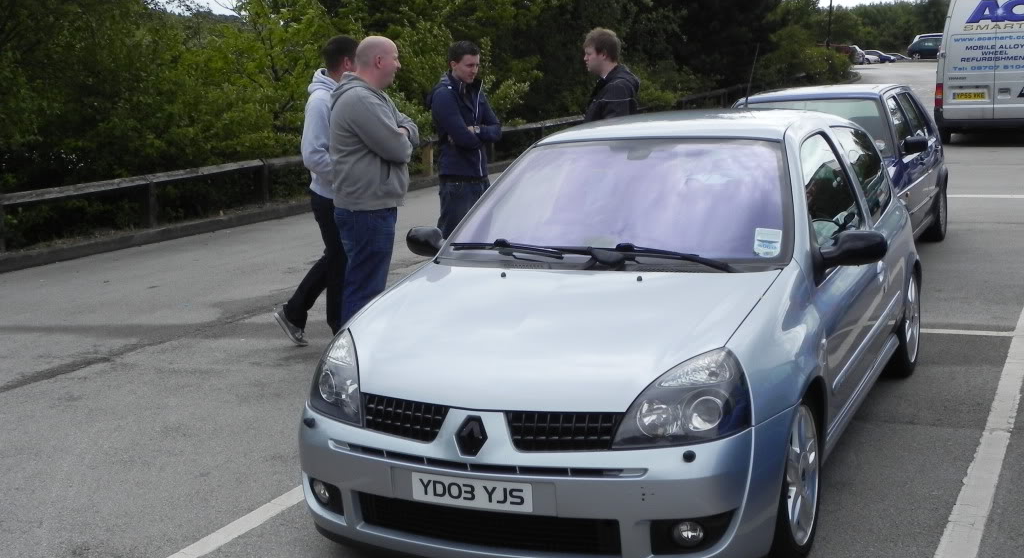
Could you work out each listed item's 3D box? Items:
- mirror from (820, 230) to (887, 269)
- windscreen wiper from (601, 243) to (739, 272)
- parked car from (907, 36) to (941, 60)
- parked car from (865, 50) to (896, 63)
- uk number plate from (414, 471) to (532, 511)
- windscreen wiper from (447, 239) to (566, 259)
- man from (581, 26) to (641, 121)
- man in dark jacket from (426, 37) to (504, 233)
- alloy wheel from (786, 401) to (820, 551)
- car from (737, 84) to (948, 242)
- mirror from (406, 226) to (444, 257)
[{"bbox_3d":[1.165,-0.108,4.136,0.220,0.125,0.140,2,10,26],"label":"mirror"},{"bbox_3d":[0.519,-0.069,4.079,0.540,0.080,0.080,10,14,27],"label":"windscreen wiper"},{"bbox_3d":[26.389,-14.125,74.000,4.300,1.520,1.750,-4,11,-17],"label":"parked car"},{"bbox_3d":[33.476,-20.501,112.000,4.100,1.440,1.720,3,10,24],"label":"parked car"},{"bbox_3d":[-0.112,0.604,3.429,0.380,0.084,0.012,2,16,26],"label":"uk number plate"},{"bbox_3d":[-0.025,-0.110,4.489,0.500,0.050,0.060,8,14,31],"label":"windscreen wiper"},{"bbox_3d":[0.613,-0.631,7.396,0.380,1.770,0.530,-4,10,-12],"label":"man"},{"bbox_3d":[-0.278,-0.543,7.403,0.380,1.780,0.520,7,13,36],"label":"man in dark jacket"},{"bbox_3d":[0.825,0.607,3.779,0.190,0.440,0.440,1,10,25],"label":"alloy wheel"},{"bbox_3d":[2.457,-0.830,9.675,1.680,1.400,4.000,2,10,26],"label":"car"},{"bbox_3d":[-0.323,-0.151,4.892,0.210,0.140,0.135,1,10,25],"label":"mirror"}]

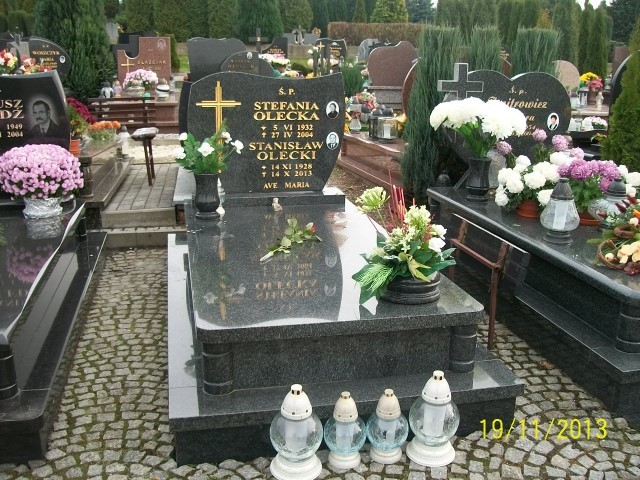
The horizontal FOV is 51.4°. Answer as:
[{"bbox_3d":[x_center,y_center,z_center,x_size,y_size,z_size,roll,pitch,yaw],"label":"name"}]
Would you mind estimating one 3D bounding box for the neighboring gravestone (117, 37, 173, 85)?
[{"bbox_3d":[-2.769,-2.784,10.500,0.850,0.830,0.120,-2,15,-12],"label":"neighboring gravestone"}]

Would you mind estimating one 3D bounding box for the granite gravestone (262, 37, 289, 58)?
[{"bbox_3d":[-1.070,-4.495,16.000,0.630,0.760,0.120,-2,15,-12],"label":"granite gravestone"}]

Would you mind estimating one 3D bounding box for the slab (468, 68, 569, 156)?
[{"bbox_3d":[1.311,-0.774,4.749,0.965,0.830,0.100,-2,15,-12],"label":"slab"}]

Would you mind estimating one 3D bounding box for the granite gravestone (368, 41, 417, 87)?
[{"bbox_3d":[1.358,-3.262,12.300,0.920,0.850,0.110,-2,15,-10],"label":"granite gravestone"}]

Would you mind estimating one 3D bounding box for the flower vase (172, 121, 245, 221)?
[{"bbox_3d":[-0.636,-0.405,3.778,0.381,0.546,0.330,-2,15,-12],"label":"flower vase"}]

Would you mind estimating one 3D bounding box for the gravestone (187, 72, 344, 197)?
[{"bbox_3d":[-0.327,-0.669,4.175,0.961,0.733,0.089,-2,15,-12],"label":"gravestone"}]

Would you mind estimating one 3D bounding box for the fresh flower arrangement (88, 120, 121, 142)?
[{"bbox_3d":[-2.137,-1.076,6.600,0.300,0.190,0.260,-2,15,-12],"label":"fresh flower arrangement"}]

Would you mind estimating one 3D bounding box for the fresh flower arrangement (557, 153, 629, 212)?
[{"bbox_3d":[1.597,-0.303,3.871,0.380,0.380,0.370,-2,15,-12],"label":"fresh flower arrangement"}]

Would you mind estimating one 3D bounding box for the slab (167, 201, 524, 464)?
[{"bbox_3d":[-0.120,0.223,3.394,1.270,0.448,2.369,-2,15,-12],"label":"slab"}]

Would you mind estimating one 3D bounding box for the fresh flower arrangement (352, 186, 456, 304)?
[{"bbox_3d":[0.326,0.010,2.570,0.380,0.420,0.340,-2,15,-12],"label":"fresh flower arrangement"}]

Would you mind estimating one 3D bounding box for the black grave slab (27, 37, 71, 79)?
[{"bbox_3d":[-4.178,-2.747,10.300,0.660,0.820,0.120,-2,15,-12],"label":"black grave slab"}]

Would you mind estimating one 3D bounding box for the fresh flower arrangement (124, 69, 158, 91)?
[{"bbox_3d":[-2.695,-2.393,10.050,0.500,0.380,0.460,-2,15,-12],"label":"fresh flower arrangement"}]

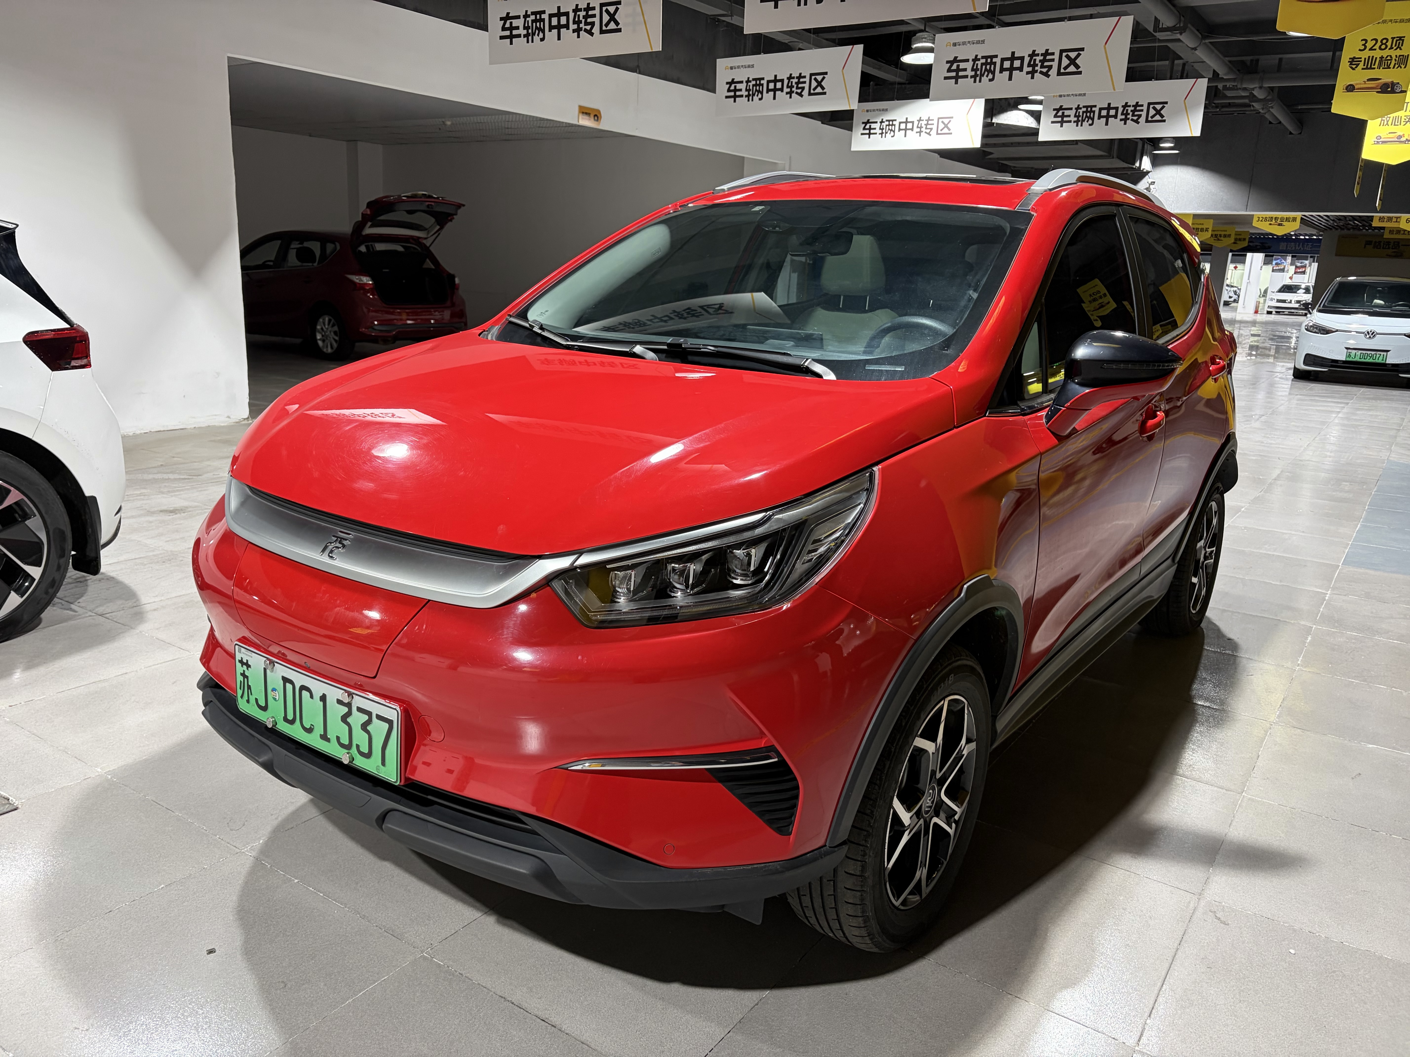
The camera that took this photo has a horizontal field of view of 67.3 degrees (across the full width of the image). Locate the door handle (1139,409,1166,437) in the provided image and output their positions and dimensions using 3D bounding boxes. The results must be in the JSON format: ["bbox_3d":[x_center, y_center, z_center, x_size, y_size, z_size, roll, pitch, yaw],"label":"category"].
[{"bbox_3d":[1.228,-0.289,2.905,0.050,0.050,0.220,11,16,34],"label":"door handle"}]

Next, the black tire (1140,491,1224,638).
[{"bbox_3d":[1.849,0.090,4.116,0.210,0.650,0.650,11,16,34],"label":"black tire"}]

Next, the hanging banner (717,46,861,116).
[{"bbox_3d":[0.707,-3.919,9.319,1.500,0.500,0.030,12,17,35],"label":"hanging banner"}]

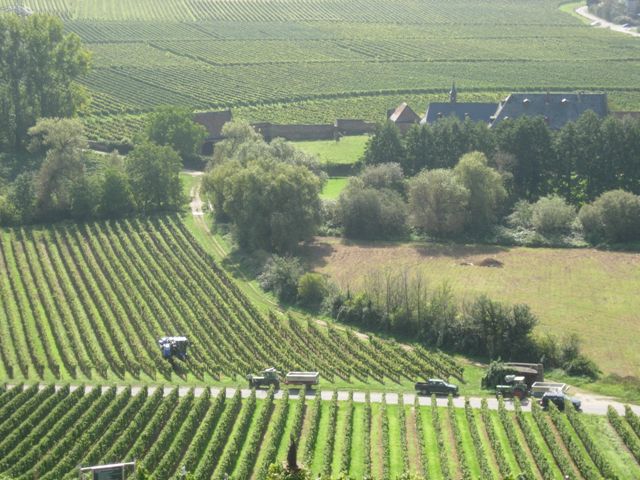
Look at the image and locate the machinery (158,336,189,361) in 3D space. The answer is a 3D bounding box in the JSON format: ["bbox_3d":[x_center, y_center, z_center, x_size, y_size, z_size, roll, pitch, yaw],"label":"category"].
[{"bbox_3d":[-18.934,14.620,271.500,2.700,3.400,5.000,-2,10,-12],"label":"machinery"}]

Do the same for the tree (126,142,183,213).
[{"bbox_3d":[-31.845,-11.545,402.000,10.600,14.000,10.400,0,9,0],"label":"tree"}]

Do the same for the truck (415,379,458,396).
[{"bbox_3d":[14.405,18.181,257.000,5.100,1.750,1.850,1,10,8],"label":"truck"}]

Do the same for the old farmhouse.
[{"bbox_3d":[43.574,-29.538,510.000,52.500,13.500,16.000,0,9,-3],"label":"old farmhouse"}]

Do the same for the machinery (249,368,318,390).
[{"bbox_3d":[-4.426,17.519,260.500,8.900,2.500,2.000,1,10,8],"label":"machinery"}]

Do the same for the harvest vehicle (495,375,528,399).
[{"bbox_3d":[23.343,17.969,254.000,3.850,2.500,1.900,1,10,9],"label":"harvest vehicle"}]

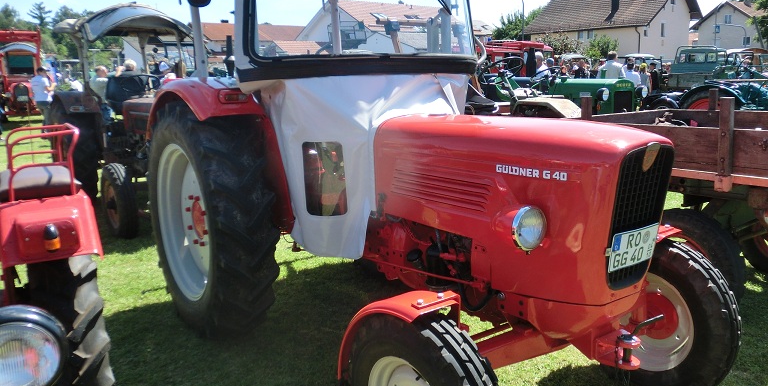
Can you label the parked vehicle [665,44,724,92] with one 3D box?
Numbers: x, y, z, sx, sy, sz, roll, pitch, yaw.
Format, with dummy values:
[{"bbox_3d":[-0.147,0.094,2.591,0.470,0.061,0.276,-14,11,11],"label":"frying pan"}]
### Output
[{"bbox_3d":[12.910,-4.750,25.500,1.750,2.350,3.900,2,11,18],"label":"parked vehicle"}]

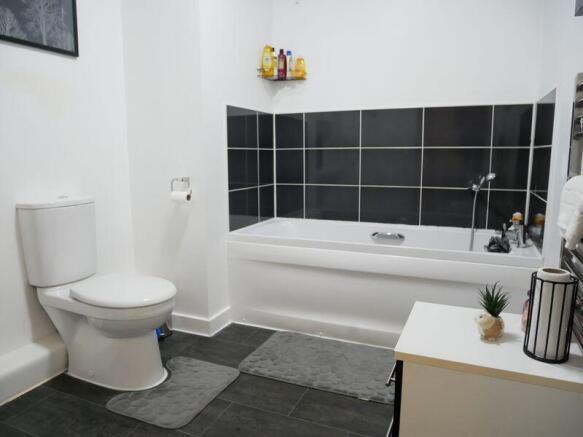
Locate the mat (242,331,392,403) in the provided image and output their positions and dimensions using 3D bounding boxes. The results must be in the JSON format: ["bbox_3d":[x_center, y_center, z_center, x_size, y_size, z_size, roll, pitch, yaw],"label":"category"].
[{"bbox_3d":[0.186,0.709,2.160,0.803,0.018,0.512,3,9,22],"label":"mat"}]

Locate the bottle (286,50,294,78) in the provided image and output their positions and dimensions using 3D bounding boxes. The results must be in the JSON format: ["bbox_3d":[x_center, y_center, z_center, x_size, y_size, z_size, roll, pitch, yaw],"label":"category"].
[{"bbox_3d":[-0.006,-1.039,2.956,0.050,0.186,0.038,-1,9,-8],"label":"bottle"}]

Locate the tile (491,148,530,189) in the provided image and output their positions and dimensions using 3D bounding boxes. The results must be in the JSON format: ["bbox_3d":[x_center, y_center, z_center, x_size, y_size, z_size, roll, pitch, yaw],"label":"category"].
[{"bbox_3d":[1.314,-0.296,2.630,0.212,0.249,0.010,3,9,22],"label":"tile"}]

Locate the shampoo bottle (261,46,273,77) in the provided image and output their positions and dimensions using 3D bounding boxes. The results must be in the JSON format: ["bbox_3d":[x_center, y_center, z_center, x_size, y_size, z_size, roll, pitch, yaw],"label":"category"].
[{"bbox_3d":[-0.163,-1.016,2.850,0.075,0.208,0.050,-1,8,-3],"label":"shampoo bottle"}]

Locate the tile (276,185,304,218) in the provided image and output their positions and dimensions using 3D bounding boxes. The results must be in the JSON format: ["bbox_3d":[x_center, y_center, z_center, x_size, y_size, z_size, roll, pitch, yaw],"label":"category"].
[{"bbox_3d":[-0.012,-0.124,3.203,0.233,0.242,0.010,3,9,22],"label":"tile"}]

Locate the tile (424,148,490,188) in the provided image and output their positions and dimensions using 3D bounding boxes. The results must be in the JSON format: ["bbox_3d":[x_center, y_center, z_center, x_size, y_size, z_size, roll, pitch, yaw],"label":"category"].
[{"bbox_3d":[1.018,-0.310,2.717,0.394,0.247,0.011,3,9,22],"label":"tile"}]

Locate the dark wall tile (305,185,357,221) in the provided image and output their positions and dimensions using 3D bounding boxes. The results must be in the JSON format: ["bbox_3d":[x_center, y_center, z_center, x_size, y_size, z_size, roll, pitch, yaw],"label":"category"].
[{"bbox_3d":[0.284,-0.108,3.083,0.400,0.242,0.010,3,9,22],"label":"dark wall tile"}]

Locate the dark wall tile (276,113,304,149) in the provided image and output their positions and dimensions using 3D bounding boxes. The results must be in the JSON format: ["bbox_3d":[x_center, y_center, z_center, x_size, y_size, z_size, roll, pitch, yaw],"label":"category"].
[{"bbox_3d":[-0.011,-0.614,3.088,0.223,0.246,0.011,3,9,22],"label":"dark wall tile"}]

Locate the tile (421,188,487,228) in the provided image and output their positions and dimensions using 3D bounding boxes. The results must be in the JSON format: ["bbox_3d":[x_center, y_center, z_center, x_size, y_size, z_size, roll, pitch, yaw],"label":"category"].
[{"bbox_3d":[1.028,-0.066,2.777,0.399,0.245,0.010,3,9,22],"label":"tile"}]

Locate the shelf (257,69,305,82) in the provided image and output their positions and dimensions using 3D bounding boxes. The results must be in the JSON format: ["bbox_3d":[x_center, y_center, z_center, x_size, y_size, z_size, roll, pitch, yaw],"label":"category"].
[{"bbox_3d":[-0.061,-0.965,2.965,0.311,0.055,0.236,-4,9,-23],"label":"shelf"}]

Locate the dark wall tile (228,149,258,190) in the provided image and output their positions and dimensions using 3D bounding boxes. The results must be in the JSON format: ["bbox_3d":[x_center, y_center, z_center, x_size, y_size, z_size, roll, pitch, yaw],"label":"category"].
[{"bbox_3d":[-0.302,-0.313,2.787,0.010,0.249,0.399,3,9,22],"label":"dark wall tile"}]

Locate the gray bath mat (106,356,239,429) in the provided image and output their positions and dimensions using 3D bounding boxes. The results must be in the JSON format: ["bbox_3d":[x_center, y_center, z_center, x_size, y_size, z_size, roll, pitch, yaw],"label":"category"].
[{"bbox_3d":[-0.507,0.745,1.936,0.402,0.018,0.502,3,9,22],"label":"gray bath mat"}]

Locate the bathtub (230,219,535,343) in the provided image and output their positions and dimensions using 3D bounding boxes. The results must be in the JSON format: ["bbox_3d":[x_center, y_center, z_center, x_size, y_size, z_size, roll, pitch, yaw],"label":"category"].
[{"bbox_3d":[0.514,0.356,2.636,1.635,0.560,0.700,3,9,22],"label":"bathtub"}]

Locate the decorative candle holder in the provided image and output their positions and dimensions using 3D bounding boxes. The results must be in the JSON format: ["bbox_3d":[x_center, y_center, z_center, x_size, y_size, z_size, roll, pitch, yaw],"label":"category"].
[{"bbox_3d":[0.554,0.203,0.935,0.086,0.184,0.086,3,9,22],"label":"decorative candle holder"}]

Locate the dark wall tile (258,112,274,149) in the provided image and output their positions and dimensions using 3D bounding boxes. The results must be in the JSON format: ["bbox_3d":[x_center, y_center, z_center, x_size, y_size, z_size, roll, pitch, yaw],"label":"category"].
[{"bbox_3d":[-0.172,-0.601,3.006,0.011,0.246,0.258,3,9,22],"label":"dark wall tile"}]

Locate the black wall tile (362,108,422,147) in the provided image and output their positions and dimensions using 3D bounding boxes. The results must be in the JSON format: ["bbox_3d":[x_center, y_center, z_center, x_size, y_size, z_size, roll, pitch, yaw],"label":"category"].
[{"bbox_3d":[0.654,-0.581,2.853,0.399,0.244,0.010,3,9,22],"label":"black wall tile"}]

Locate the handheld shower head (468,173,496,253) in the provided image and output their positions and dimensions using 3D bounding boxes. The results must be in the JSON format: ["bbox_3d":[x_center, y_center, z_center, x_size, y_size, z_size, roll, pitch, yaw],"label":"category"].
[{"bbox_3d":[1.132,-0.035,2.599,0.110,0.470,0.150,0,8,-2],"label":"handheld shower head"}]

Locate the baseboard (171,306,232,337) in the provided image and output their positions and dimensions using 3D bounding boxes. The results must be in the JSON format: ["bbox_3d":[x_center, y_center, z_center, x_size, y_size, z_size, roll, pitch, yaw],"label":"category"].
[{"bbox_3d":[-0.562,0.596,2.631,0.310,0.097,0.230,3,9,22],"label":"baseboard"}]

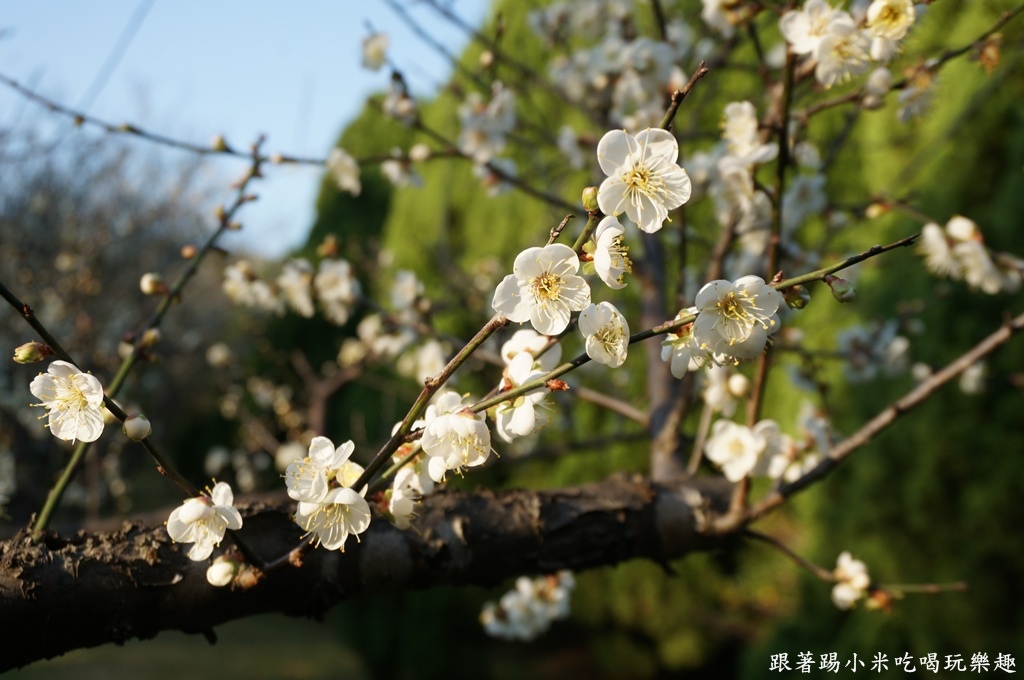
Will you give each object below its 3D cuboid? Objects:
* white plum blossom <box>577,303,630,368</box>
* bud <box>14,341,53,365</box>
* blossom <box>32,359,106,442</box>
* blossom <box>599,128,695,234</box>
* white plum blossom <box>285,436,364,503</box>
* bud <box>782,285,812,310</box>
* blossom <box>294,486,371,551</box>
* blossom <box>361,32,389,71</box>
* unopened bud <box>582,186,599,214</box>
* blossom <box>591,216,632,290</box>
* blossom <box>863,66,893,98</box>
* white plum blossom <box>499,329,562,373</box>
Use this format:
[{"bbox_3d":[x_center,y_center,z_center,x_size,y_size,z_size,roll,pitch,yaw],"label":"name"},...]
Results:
[{"bbox_3d":[0.024,-0.001,0.365,0.018,0.018,0.011,4,-1,-37],"label":"white plum blossom"},{"bbox_3d":[-0.135,0.004,0.385,0.011,0.007,0.007,-9,0,-15],"label":"bud"},{"bbox_3d":[-0.122,0.017,0.375,0.022,0.022,0.013,-3,7,31],"label":"blossom"},{"bbox_3d":[0.035,-0.042,0.360,0.025,0.028,0.012,1,5,-13],"label":"blossom"},{"bbox_3d":[-0.053,0.037,0.385,0.014,0.020,0.021,-12,4,-42],"label":"white plum blossom"},{"bbox_3d":[0.079,-0.012,0.380,0.007,0.006,0.006,32,0,12],"label":"bud"},{"bbox_3d":[-0.050,0.050,0.380,0.021,0.020,0.013,-1,30,8],"label":"blossom"},{"bbox_3d":[-0.086,-0.180,0.850,0.021,0.023,0.013,2,11,-25],"label":"blossom"},{"bbox_3d":[0.021,-0.037,0.362,0.004,0.007,0.004,-7,6,0],"label":"unopened bud"},{"bbox_3d":[0.026,-0.023,0.362,0.013,0.019,0.019,9,-1,24],"label":"blossom"},{"bbox_3d":[0.153,-0.108,0.570,0.012,0.013,0.012,1,-5,-6],"label":"blossom"},{"bbox_3d":[0.006,0.004,0.405,0.020,0.019,0.012,-1,24,7],"label":"white plum blossom"}]

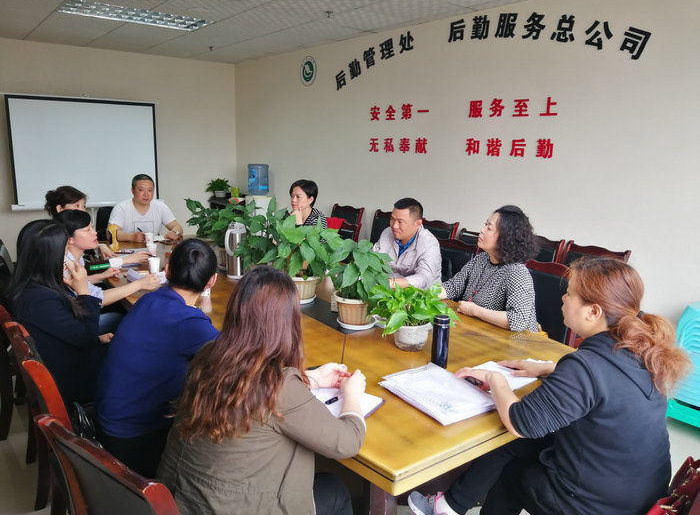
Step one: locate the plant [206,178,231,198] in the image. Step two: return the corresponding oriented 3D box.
[{"bbox_3d":[-1.739,-0.926,7.222,0.300,0.260,0.300,-1,12,-13],"label":"plant"}]

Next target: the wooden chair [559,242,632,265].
[{"bbox_3d":[1.380,0.434,3.438,0.560,1.000,0.450,-7,15,-36],"label":"wooden chair"}]

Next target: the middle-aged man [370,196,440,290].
[{"bbox_3d":[0.266,0.288,3.355,0.780,1.290,0.560,-7,15,-36],"label":"middle-aged man"}]

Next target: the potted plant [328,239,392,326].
[{"bbox_3d":[0.051,0.111,2.621,0.300,0.380,0.300,2,12,1],"label":"potted plant"}]

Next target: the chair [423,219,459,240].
[{"bbox_3d":[0.529,0.185,4.513,0.580,1.000,0.470,-7,15,-36],"label":"chair"}]

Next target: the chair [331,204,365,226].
[{"bbox_3d":[-0.215,0.000,5.297,0.580,1.000,0.470,-7,15,-36],"label":"chair"}]

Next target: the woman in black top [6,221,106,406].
[{"bbox_3d":[-1.192,0.427,2.579,0.500,1.230,0.680,12,15,40],"label":"woman in black top"}]

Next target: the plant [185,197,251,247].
[{"bbox_3d":[-0.891,-0.162,3.706,0.420,0.430,0.420,-1,12,-13],"label":"plant"}]

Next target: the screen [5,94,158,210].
[{"bbox_3d":[-3.002,-1.195,6.290,1.570,1.210,0.070,-7,15,-36],"label":"screen"}]

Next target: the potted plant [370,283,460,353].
[{"bbox_3d":[0.276,0.260,2.347,0.360,0.260,0.320,3,12,7],"label":"potted plant"}]

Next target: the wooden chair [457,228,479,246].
[{"bbox_3d":[0.777,0.325,3.891,0.560,1.000,0.450,-7,15,-36],"label":"wooden chair"}]

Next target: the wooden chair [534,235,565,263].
[{"bbox_3d":[1.105,0.349,3.801,0.580,1.000,0.470,-7,15,-36],"label":"wooden chair"}]

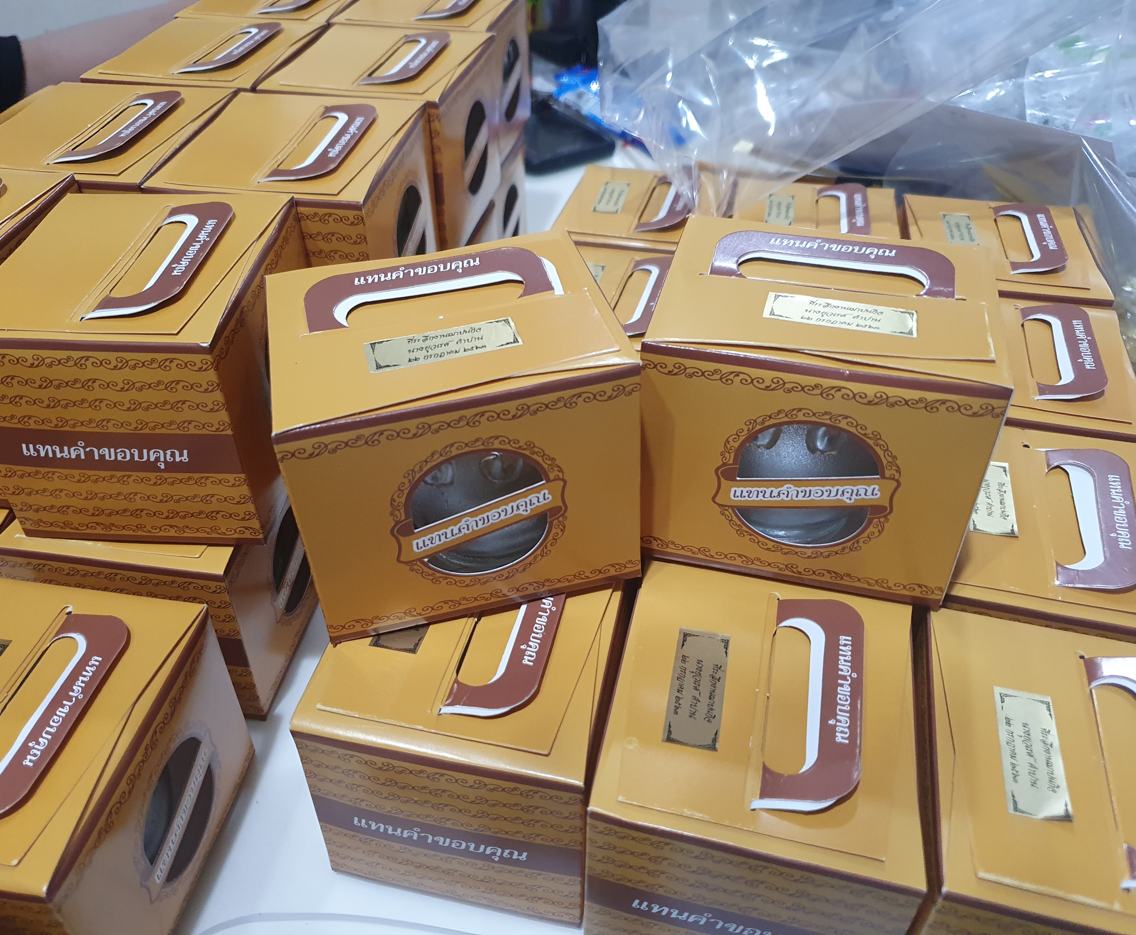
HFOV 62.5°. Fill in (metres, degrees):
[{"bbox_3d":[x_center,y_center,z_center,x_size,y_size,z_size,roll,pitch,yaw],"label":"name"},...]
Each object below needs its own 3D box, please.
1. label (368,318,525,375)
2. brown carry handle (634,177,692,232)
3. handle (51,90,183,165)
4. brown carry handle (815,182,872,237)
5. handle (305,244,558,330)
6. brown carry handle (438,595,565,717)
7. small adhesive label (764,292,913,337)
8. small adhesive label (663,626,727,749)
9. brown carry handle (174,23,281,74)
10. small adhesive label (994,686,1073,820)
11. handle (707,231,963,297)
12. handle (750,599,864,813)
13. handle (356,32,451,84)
[{"bbox_3d":[-0.043,-0.043,0.323,0.052,0.002,0.020,-11,41,-10],"label":"label"},{"bbox_3d":[0.064,-0.169,0.585,0.030,0.005,0.084,-6,36,21],"label":"brown carry handle"},{"bbox_3d":[-0.208,-0.161,0.437,0.030,0.005,0.084,-3,41,12],"label":"handle"},{"bbox_3d":[0.164,-0.151,0.558,0.030,0.005,0.084,-9,37,21],"label":"brown carry handle"},{"bbox_3d":[-0.051,-0.068,0.348,0.093,0.004,0.032,-11,52,-10],"label":"handle"},{"bbox_3d":[-0.019,0.058,0.354,0.032,0.004,0.092,0,39,16],"label":"brown carry handle"},{"bbox_3d":[0.097,-0.055,0.332,0.052,0.002,0.019,9,40,12],"label":"small adhesive label"},{"bbox_3d":[0.043,0.072,0.307,0.018,0.002,0.047,9,42,8],"label":"small adhesive label"},{"bbox_3d":[-0.187,-0.236,0.525,0.030,0.005,0.084,0,40,13],"label":"brown carry handle"},{"bbox_3d":[0.157,0.095,0.316,0.019,0.002,0.051,9,39,12],"label":"small adhesive label"},{"bbox_3d":[0.093,-0.072,0.329,0.084,0.005,0.030,9,47,12],"label":"handle"},{"bbox_3d":[0.085,0.080,0.326,0.032,0.004,0.092,1,39,16],"label":"handle"},{"bbox_3d":[-0.092,-0.237,0.542,0.032,0.004,0.091,2,41,12],"label":"handle"}]

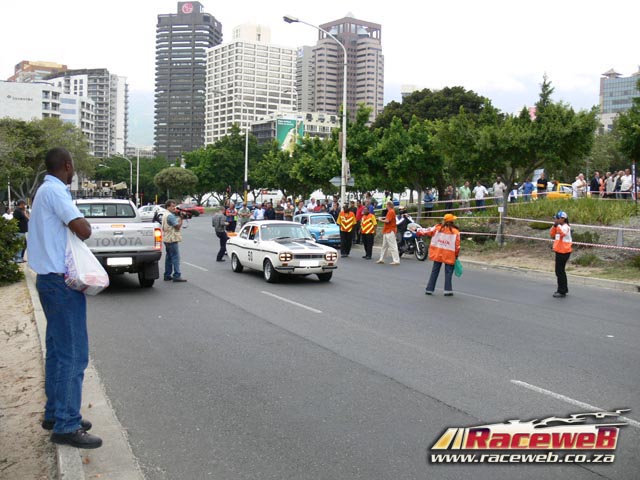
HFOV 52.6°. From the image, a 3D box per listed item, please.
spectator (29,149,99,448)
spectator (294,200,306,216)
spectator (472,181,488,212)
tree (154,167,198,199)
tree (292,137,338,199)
[{"bbox_3d":[-1.564,0.328,3.970,0.420,1.800,0.520,-1,3,-20],"label":"spectator"},{"bbox_3d":[-0.826,-0.780,27.347,0.520,1.750,0.340,1,3,9],"label":"spectator"},{"bbox_3d":[8.125,-2.107,32.848,0.540,1.750,0.360,1,3,11],"label":"spectator"},{"bbox_3d":[-15.585,-5.356,70.153,4.700,5.200,4.700,1,3,0],"label":"tree"},{"bbox_3d":[-0.335,-3.250,38.159,3.600,5.900,3.600,0,3,0],"label":"tree"}]

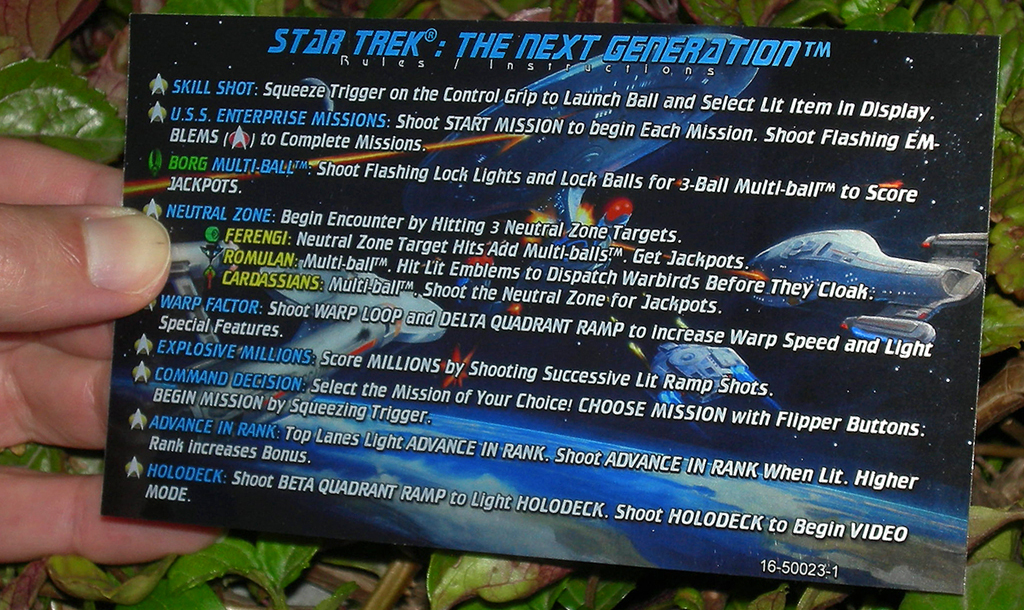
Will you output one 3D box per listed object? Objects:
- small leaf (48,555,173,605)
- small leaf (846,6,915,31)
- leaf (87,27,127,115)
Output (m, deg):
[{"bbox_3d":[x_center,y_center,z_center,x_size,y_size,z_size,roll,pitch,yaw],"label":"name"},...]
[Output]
[{"bbox_3d":[-0.075,0.051,0.532,0.022,0.008,0.011,-2,37,0],"label":"small leaf"},{"bbox_3d":[0.061,-0.047,0.478,0.012,0.004,0.007,0,52,0],"label":"small leaf"},{"bbox_3d":[-0.071,-0.041,0.508,0.010,0.009,0.014,0,52,0],"label":"leaf"}]

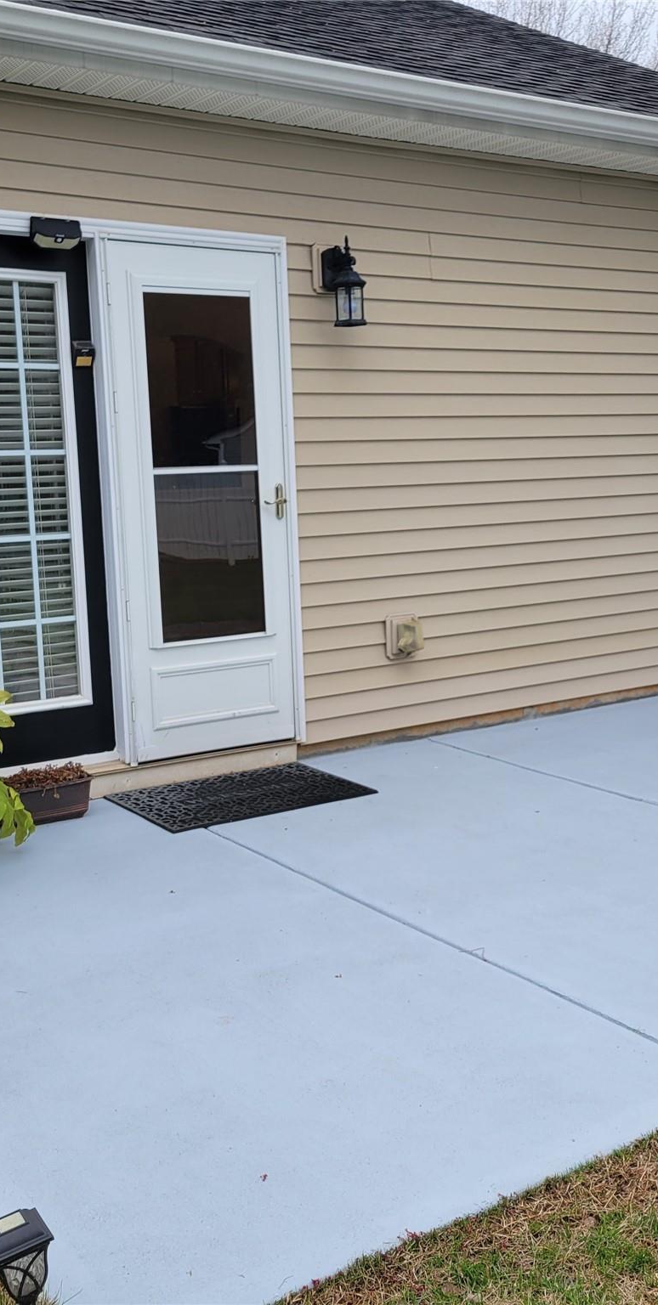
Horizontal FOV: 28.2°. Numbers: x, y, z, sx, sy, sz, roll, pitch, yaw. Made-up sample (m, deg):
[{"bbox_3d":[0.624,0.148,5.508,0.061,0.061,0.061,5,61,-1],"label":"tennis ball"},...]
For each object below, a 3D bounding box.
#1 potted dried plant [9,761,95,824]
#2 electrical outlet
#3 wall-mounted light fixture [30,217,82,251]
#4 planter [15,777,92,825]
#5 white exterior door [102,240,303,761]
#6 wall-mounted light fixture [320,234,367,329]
[{"bbox_3d":[-1.098,0.539,4.928,0.390,0.190,0.190,-7,10,-33],"label":"potted dried plant"},{"bbox_3d":[0.344,-0.071,5.959,0.170,0.190,0.090,-7,10,-33],"label":"electrical outlet"},{"bbox_3d":[-0.999,-1.550,4.854,0.185,0.118,0.065,-7,10,-33],"label":"wall-mounted light fixture"},{"bbox_3d":[-1.098,0.560,4.931,0.390,0.145,0.190,-7,10,-33],"label":"planter"},{"bbox_3d":[-0.501,-0.605,5.360,0.780,2.060,0.060,-7,10,-33],"label":"white exterior door"},{"bbox_3d":[0.065,-1.560,5.491,0.145,0.365,0.185,-7,10,-33],"label":"wall-mounted light fixture"}]

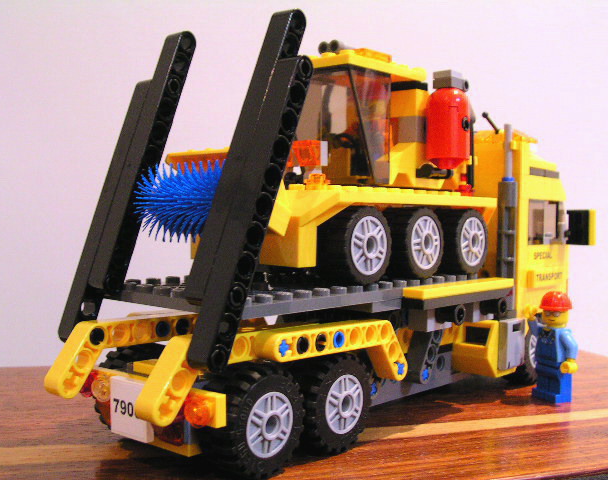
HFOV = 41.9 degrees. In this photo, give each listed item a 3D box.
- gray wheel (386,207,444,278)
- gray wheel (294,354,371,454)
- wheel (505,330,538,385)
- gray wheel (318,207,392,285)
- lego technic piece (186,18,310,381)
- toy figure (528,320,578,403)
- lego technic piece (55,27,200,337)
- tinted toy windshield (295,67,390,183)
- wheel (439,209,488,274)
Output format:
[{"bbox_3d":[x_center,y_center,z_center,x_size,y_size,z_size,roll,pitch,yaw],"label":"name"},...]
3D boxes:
[{"bbox_3d":[0.036,0.001,0.272,0.014,0.024,0.024,4,4,41],"label":"gray wheel"},{"bbox_3d":[0.007,0.049,0.245,0.014,0.030,0.030,4,4,42],"label":"gray wheel"},{"bbox_3d":[0.094,0.047,0.342,0.014,0.030,0.030,4,4,42],"label":"wheel"},{"bbox_3d":[0.015,0.001,0.248,0.014,0.024,0.024,4,4,41],"label":"gray wheel"},{"bbox_3d":[-0.014,-0.017,0.211,0.016,0.104,0.008,4,-18,42],"label":"lego technic piece"},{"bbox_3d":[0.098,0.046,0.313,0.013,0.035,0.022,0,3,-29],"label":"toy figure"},{"bbox_3d":[-0.056,-0.020,0.256,0.016,0.104,0.008,4,-16,42],"label":"lego technic piece"},{"bbox_3d":[0.010,-0.039,0.279,0.032,0.038,0.024,4,4,41],"label":"tinted toy windshield"},{"bbox_3d":[0.057,0.000,0.296,0.014,0.024,0.024,4,4,41],"label":"wheel"}]

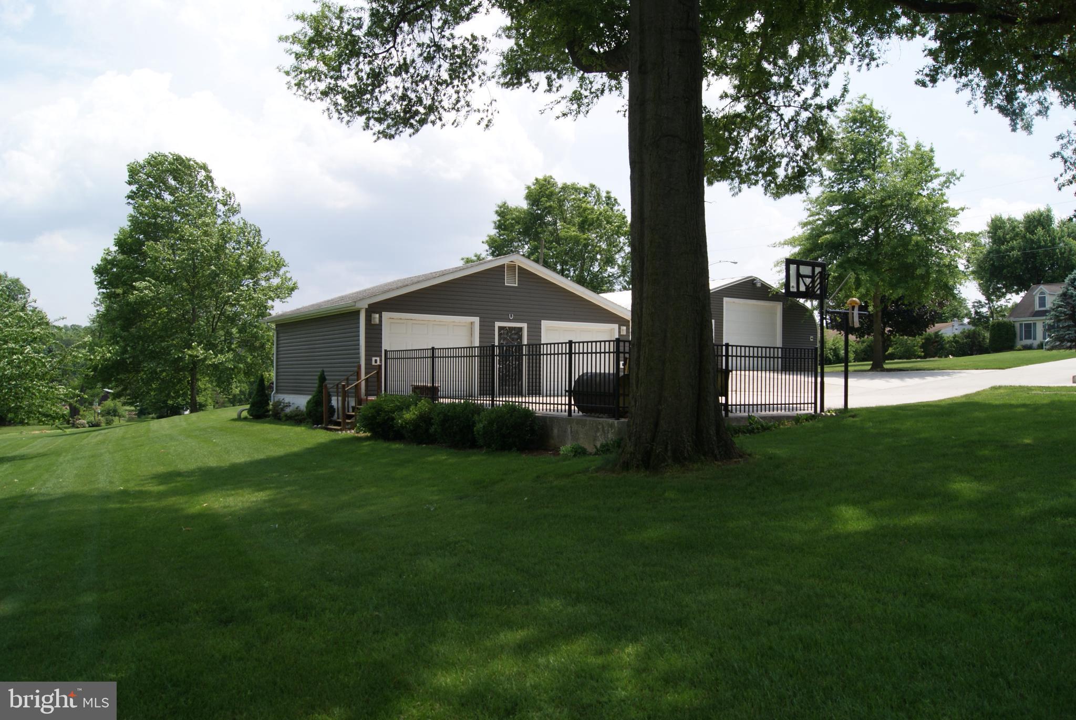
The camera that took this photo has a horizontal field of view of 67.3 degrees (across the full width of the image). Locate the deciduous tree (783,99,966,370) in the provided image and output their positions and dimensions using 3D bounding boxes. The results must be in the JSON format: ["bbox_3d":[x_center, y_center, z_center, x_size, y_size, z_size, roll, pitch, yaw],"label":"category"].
[{"bbox_3d":[15.373,-5.729,36.800,8.500,12.300,8.400,0,-1,0],"label":"deciduous tree"}]

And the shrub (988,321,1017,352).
[{"bbox_3d":[39.020,-1.983,68.000,2.400,2.760,2.300,0,-1,0],"label":"shrub"}]

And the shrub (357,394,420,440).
[{"bbox_3d":[-3.277,1.218,17.700,1.300,0.977,1.400,0,-1,0],"label":"shrub"}]

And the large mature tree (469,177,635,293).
[{"bbox_3d":[1.311,-5.627,56.000,11.300,14.200,11.000,0,-1,0],"label":"large mature tree"}]

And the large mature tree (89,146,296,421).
[{"bbox_3d":[-16.529,-3.664,39.000,9.600,12.667,9.800,1,-2,-35],"label":"large mature tree"}]

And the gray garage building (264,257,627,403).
[{"bbox_3d":[-2.932,-0.664,26.829,9.884,4.650,8.181,1,-2,-35],"label":"gray garage building"}]

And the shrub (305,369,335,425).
[{"bbox_3d":[-5.857,0.991,21.700,0.820,1.505,0.840,1,-2,-35],"label":"shrub"}]

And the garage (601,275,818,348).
[{"bbox_3d":[5.915,-1.455,40.536,9.300,4.250,12.200,1,-2,-36],"label":"garage"}]

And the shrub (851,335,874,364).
[{"bbox_3d":[19.303,-0.625,48.000,1.600,1.600,1.500,0,-1,0],"label":"shrub"}]

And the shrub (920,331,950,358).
[{"bbox_3d":[27.531,-0.991,56.000,2.100,1.870,1.900,0,-1,0],"label":"shrub"}]

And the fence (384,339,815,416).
[{"bbox_3d":[0.792,0.392,17.310,4.940,1.334,8.600,1,-2,-35],"label":"fence"}]

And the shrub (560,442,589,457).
[{"bbox_3d":[0.585,1.433,12.950,0.420,0.204,0.460,1,-2,-35],"label":"shrub"}]

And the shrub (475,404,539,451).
[{"bbox_3d":[-0.546,1.157,13.900,1.100,0.819,1.130,0,-1,0],"label":"shrub"}]

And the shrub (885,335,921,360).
[{"bbox_3d":[24.405,-0.786,54.000,2.100,1.743,2.400,1,-2,-35],"label":"shrub"}]

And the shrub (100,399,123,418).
[{"bbox_3d":[-26.930,3.160,51.000,1.500,1.350,1.400,0,-1,0],"label":"shrub"}]

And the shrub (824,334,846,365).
[{"bbox_3d":[17.332,-0.587,47.000,1.600,1.810,1.600,1,-2,-35],"label":"shrub"}]

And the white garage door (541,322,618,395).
[{"bbox_3d":[1.316,-0.011,24.834,2.930,2.200,0.130,1,-2,-36],"label":"white garage door"}]

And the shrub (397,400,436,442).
[{"bbox_3d":[-2.454,1.234,16.500,0.920,0.868,0.920,0,-1,0],"label":"shrub"}]

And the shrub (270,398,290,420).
[{"bbox_3d":[-7.954,1.517,24.900,0.650,0.680,0.650,0,-1,0],"label":"shrub"}]

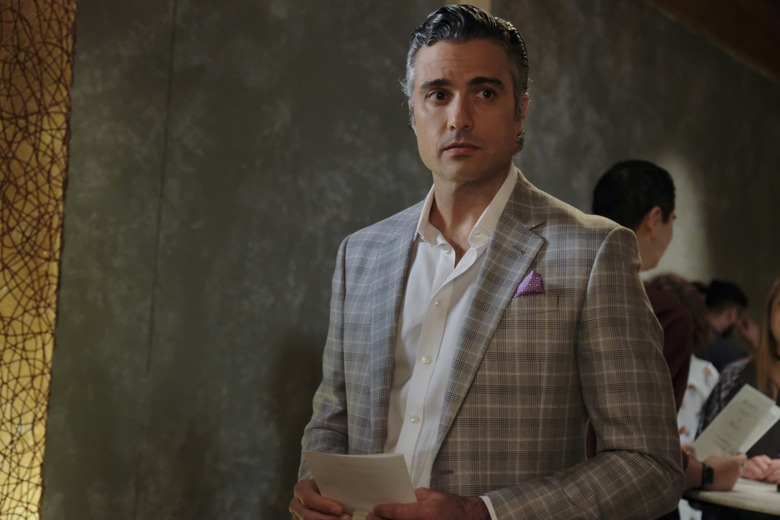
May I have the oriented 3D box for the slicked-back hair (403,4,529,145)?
[{"bbox_3d":[0.109,-0.262,1.920,0.172,0.200,0.210,2,-3,12],"label":"slicked-back hair"}]

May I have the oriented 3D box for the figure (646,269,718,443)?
[{"bbox_3d":[0.810,0.830,3.960,0.460,1.620,0.320,2,-3,14],"label":"figure"}]

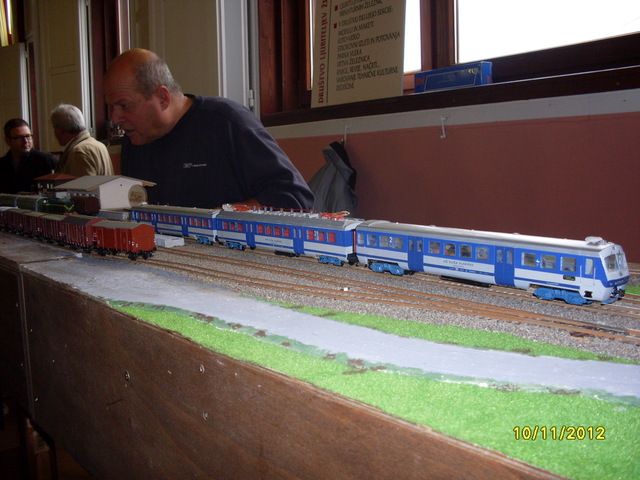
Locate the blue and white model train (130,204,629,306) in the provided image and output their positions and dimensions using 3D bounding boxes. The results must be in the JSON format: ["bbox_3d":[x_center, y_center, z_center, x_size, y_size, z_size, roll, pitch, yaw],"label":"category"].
[{"bbox_3d":[-0.035,-0.008,0.764,0.033,0.052,0.770,-6,8,-37],"label":"blue and white model train"}]

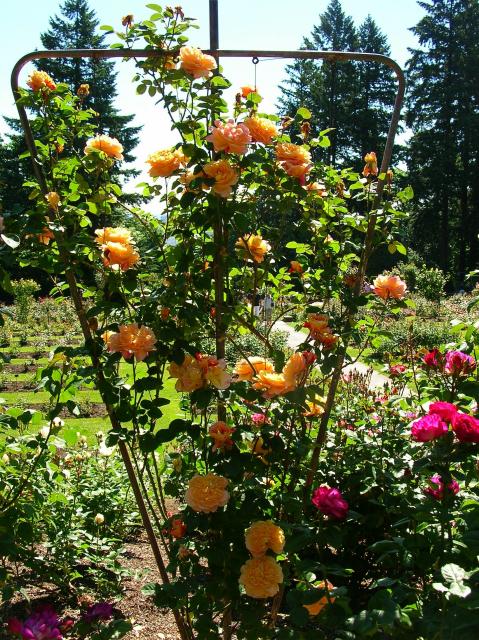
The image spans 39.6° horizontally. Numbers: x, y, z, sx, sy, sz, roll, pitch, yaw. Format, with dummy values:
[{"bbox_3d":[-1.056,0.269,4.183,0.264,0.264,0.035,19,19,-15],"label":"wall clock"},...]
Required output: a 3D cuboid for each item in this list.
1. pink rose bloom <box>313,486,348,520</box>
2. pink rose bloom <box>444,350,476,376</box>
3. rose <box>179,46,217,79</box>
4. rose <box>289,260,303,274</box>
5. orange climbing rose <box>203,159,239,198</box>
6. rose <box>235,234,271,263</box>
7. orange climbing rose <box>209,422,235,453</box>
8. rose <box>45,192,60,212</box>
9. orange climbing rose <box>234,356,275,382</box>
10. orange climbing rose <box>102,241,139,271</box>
[{"bbox_3d":[0.274,0.549,2.000,0.108,0.085,0.100,13,18,0],"label":"pink rose bloom"},{"bbox_3d":[0.665,0.131,2.000,0.095,0.077,0.085,0,3,11],"label":"pink rose bloom"},{"bbox_3d":[-0.123,-0.755,1.950,0.108,0.089,0.097,-1,4,-11],"label":"rose"},{"bbox_3d":[0.174,-0.163,2.070,0.042,0.041,0.040,-1,4,0],"label":"rose"},{"bbox_3d":[-0.055,-0.411,1.930,0.101,0.110,0.076,-2,4,-17],"label":"orange climbing rose"},{"bbox_3d":[0.040,-0.218,2.030,0.110,0.081,0.104,6,6,0],"label":"rose"},{"bbox_3d":[-0.054,0.350,2.000,0.076,0.091,0.068,-1,4,0],"label":"orange climbing rose"},{"bbox_3d":[-0.500,-0.315,1.780,0.043,0.053,0.043,0,3,11],"label":"rose"},{"bbox_3d":[0.045,0.151,1.990,0.120,0.080,0.114,0,6,0],"label":"orange climbing rose"},{"bbox_3d":[-0.349,-0.189,1.950,0.102,0.084,0.092,-1,4,-11],"label":"orange climbing rose"}]

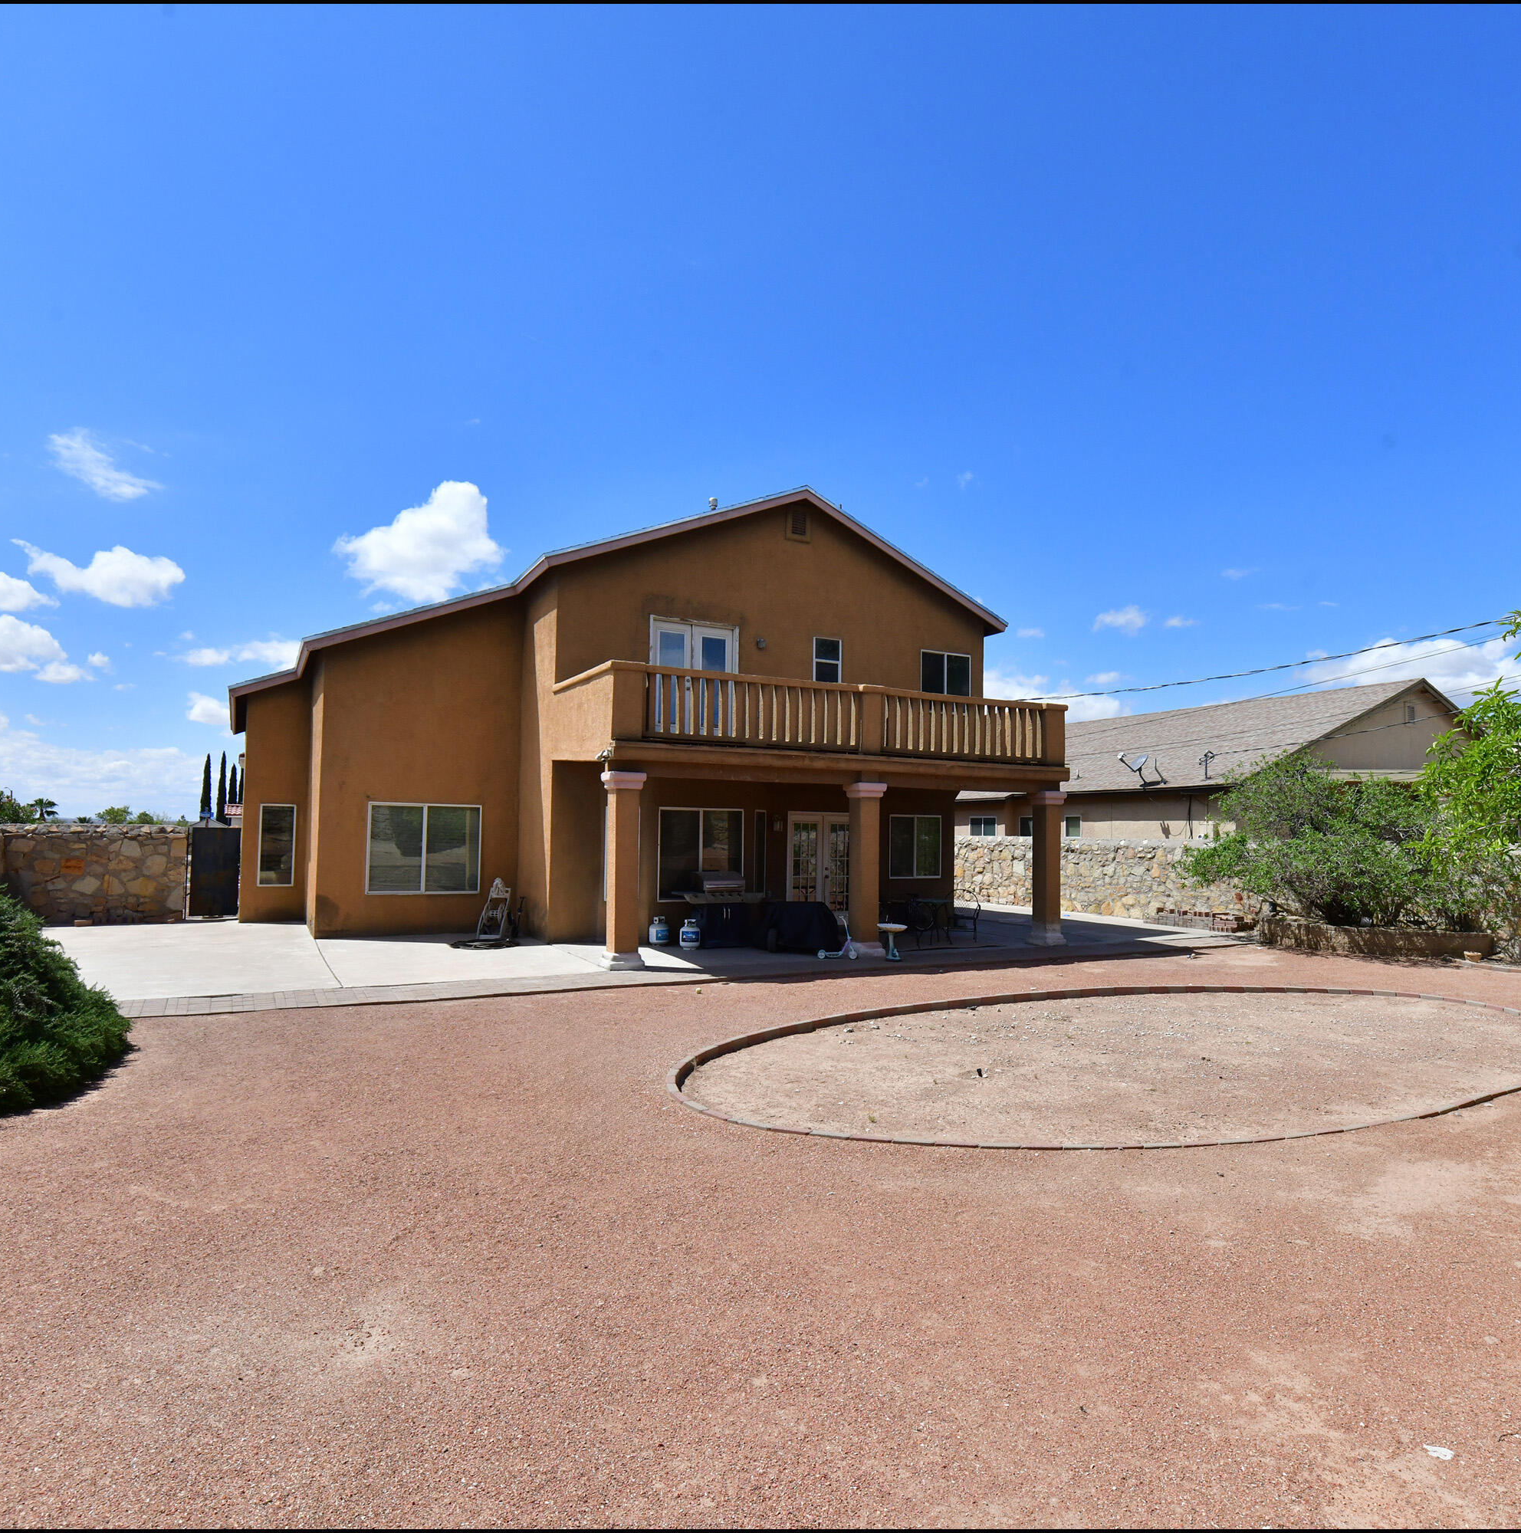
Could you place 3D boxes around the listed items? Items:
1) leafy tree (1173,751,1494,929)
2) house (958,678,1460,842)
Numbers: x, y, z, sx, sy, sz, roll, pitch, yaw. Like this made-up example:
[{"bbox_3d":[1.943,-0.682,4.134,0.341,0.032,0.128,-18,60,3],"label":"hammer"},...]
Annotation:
[{"bbox_3d":[9.621,1.256,16.956,3.200,2.850,4.800,3,-5,-29],"label":"leafy tree"},{"bbox_3d":[12.327,1.220,32.493,15.000,5.750,17.000,3,-5,-29],"label":"house"}]

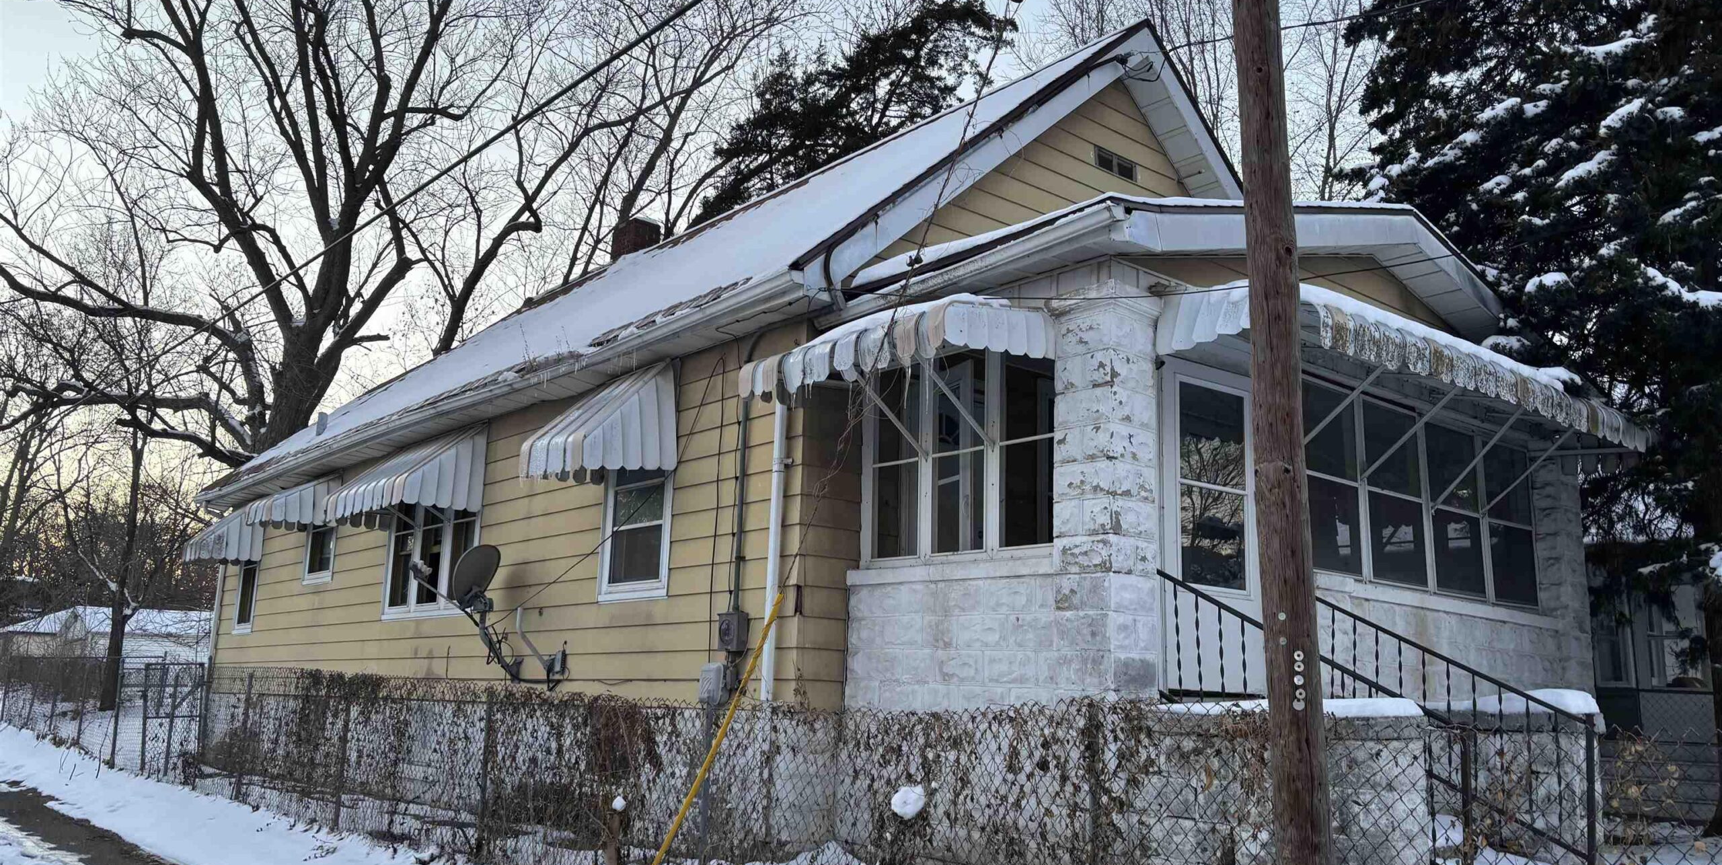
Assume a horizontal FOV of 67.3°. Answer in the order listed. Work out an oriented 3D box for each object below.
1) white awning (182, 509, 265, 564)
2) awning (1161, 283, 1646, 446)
[{"bbox_3d":[-8.594,1.349,17.488,0.750,0.830,0.920,11,-15,-39],"label":"white awning"},{"bbox_3d":[3.985,-0.281,8.917,5.480,0.400,0.730,11,-15,-39],"label":"awning"}]

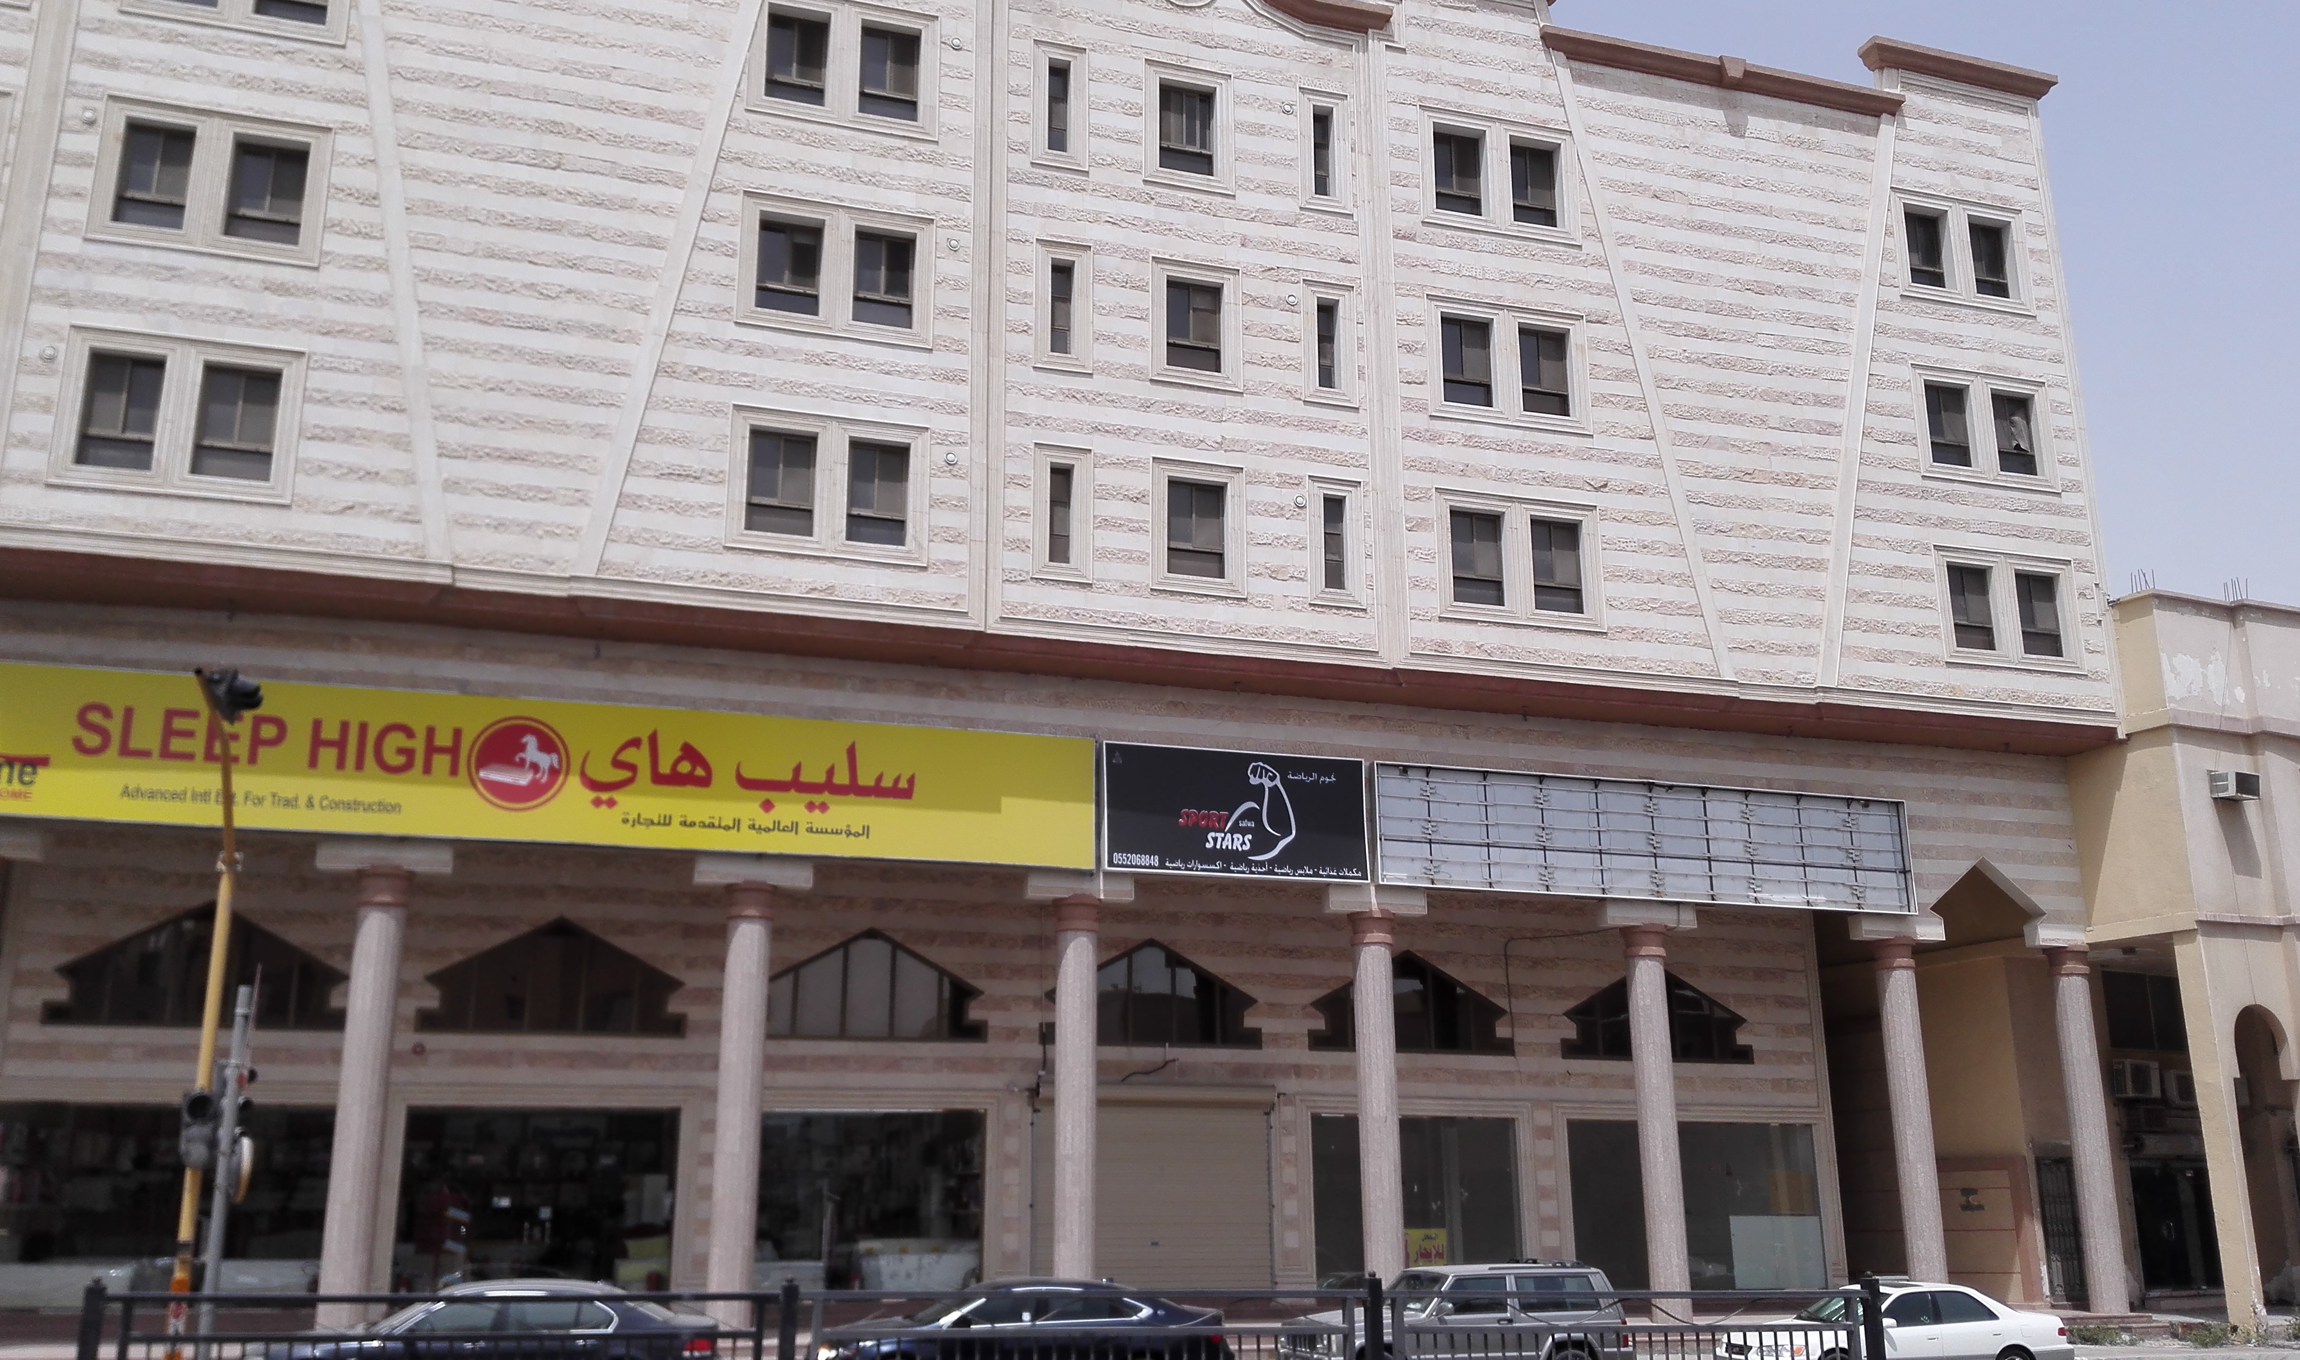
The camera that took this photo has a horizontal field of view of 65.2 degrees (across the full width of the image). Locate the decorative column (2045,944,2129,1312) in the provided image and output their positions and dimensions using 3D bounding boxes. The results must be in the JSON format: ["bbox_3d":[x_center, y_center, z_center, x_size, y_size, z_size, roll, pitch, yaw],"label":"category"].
[{"bbox_3d":[16.243,7.706,31.112,0.716,6.149,0.716,4,-15,-17],"label":"decorative column"}]

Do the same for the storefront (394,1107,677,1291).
[{"bbox_3d":[-9.126,7.893,26.927,3.922,2.845,0.150,4,-15,-17],"label":"storefront"}]

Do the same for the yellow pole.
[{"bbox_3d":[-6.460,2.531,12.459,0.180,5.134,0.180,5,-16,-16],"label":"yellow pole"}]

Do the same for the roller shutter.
[{"bbox_3d":[0.103,8.262,28.744,4.050,3.210,0.150,4,-16,-17],"label":"roller shutter"}]

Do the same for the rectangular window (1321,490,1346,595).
[{"bbox_3d":[2.875,-2.119,27.792,0.370,1.529,0.150,4,-15,-17],"label":"rectangular window"}]

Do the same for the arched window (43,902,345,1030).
[{"bbox_3d":[-14.101,4.254,26.582,3.924,1.791,0.200,5,-16,-16],"label":"arched window"}]

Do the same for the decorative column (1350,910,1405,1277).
[{"bbox_3d":[3.469,6.596,27.067,0.700,6.090,0.700,5,-15,-17],"label":"decorative column"}]

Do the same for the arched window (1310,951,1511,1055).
[{"bbox_3d":[4.518,5.593,31.290,3.916,1.734,0.150,5,-15,-17],"label":"arched window"}]

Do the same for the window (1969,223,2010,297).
[{"bbox_3d":[15.786,-7.901,33.975,0.992,1.629,0.140,5,-15,-16],"label":"window"}]

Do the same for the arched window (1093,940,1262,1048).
[{"bbox_3d":[0.027,5.334,30.616,3.928,1.805,0.150,4,-15,-17],"label":"arched window"}]

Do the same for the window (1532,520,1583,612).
[{"bbox_3d":[6.530,-1.794,28.697,0.916,1.566,0.180,5,-16,-16],"label":"window"}]

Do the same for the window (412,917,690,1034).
[{"bbox_3d":[-9.336,4.647,28.026,3.924,1.791,0.200,5,-16,-16],"label":"window"}]

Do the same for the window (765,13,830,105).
[{"bbox_3d":[-5.319,-9.323,27.099,0.901,1.413,0.180,5,-16,-16],"label":"window"}]

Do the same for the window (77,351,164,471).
[{"bbox_3d":[-13.529,-3.497,23.709,0.910,1.627,0.140,5,-15,-16],"label":"window"}]

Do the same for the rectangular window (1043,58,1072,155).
[{"bbox_3d":[-1.440,-9.045,28.352,0.349,1.566,0.180,5,-16,-16],"label":"rectangular window"}]

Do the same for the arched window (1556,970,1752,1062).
[{"bbox_3d":[9.476,6.275,33.629,4.078,1.708,0.140,5,-15,-16],"label":"arched window"}]

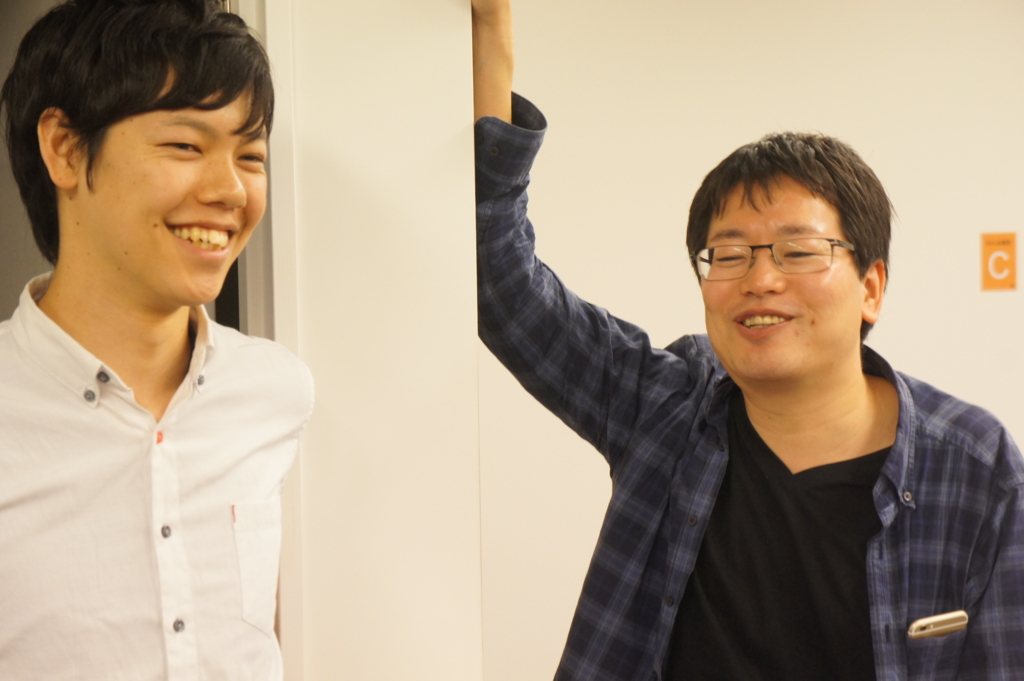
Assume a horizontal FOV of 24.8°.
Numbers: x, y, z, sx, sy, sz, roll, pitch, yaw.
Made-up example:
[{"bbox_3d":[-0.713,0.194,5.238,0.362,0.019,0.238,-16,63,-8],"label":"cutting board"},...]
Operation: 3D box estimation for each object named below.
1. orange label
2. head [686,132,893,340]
[{"bbox_3d":[0.685,-0.111,3.270,0.050,0.082,0.003,-1,2,-8],"label":"orange label"},{"bbox_3d":[0.264,-0.089,2.220,0.185,0.232,0.225,-4,-4,26],"label":"head"}]

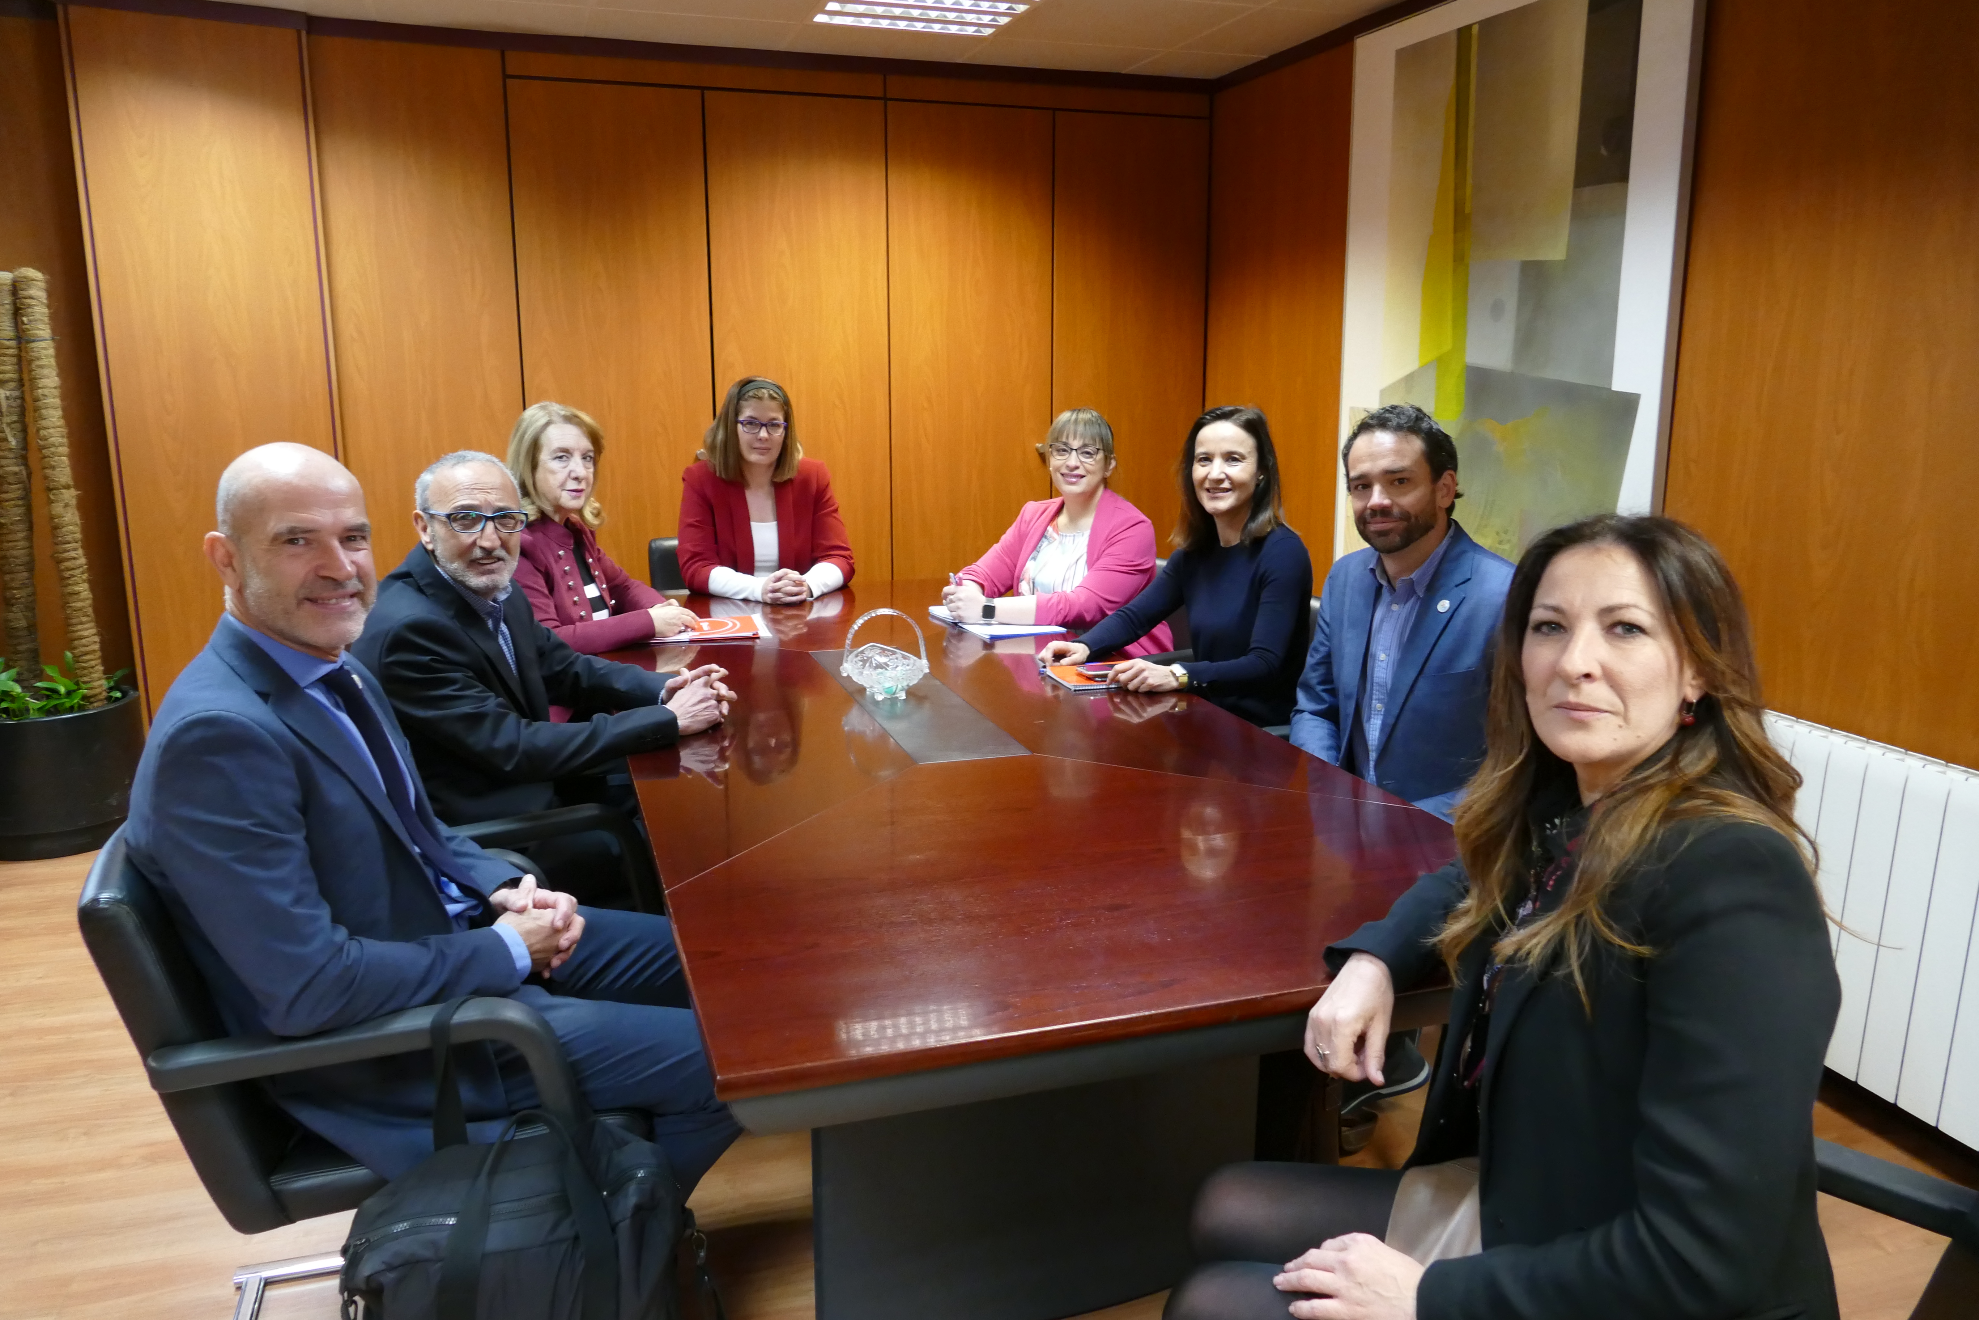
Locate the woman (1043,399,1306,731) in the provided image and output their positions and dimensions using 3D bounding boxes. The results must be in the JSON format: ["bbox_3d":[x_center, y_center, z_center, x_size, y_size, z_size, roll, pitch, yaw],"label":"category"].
[{"bbox_3d":[0.426,0.122,2.898,0.540,1.300,0.750,10,16,38],"label":"woman"}]

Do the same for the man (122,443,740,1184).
[{"bbox_3d":[-0.680,0.380,1.709,0.770,1.290,0.570,1,12,4],"label":"man"}]

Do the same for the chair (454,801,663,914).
[{"bbox_3d":[-0.888,0.457,2.367,0.620,0.860,0.580,-4,13,-17],"label":"chair"}]

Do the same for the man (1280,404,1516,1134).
[{"bbox_3d":[0.672,0.236,2.327,0.550,1.320,0.720,11,16,41],"label":"man"}]

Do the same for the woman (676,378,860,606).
[{"bbox_3d":[-0.651,-0.140,3.997,0.520,1.340,0.720,-3,13,-13],"label":"woman"}]

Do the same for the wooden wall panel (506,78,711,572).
[{"bbox_3d":[-1.220,-0.754,4.603,0.605,2.199,0.030,-4,13,-17],"label":"wooden wall panel"}]

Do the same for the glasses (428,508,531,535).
[{"bbox_3d":[-0.840,-0.231,2.235,0.140,0.040,0.145,-9,15,-35],"label":"glasses"}]

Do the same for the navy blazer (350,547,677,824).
[{"bbox_3d":[-0.804,0.085,2.291,0.500,0.580,0.500,4,13,16],"label":"navy blazer"}]

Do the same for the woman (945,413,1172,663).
[{"bbox_3d":[0.191,-0.002,3.536,0.580,1.270,0.750,9,15,35],"label":"woman"}]

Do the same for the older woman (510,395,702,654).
[{"bbox_3d":[-0.874,0.081,3.062,0.700,1.300,0.480,5,13,21],"label":"older woman"}]

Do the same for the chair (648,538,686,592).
[{"bbox_3d":[-0.720,0.070,4.160,0.580,0.860,0.620,-4,13,-17],"label":"chair"}]

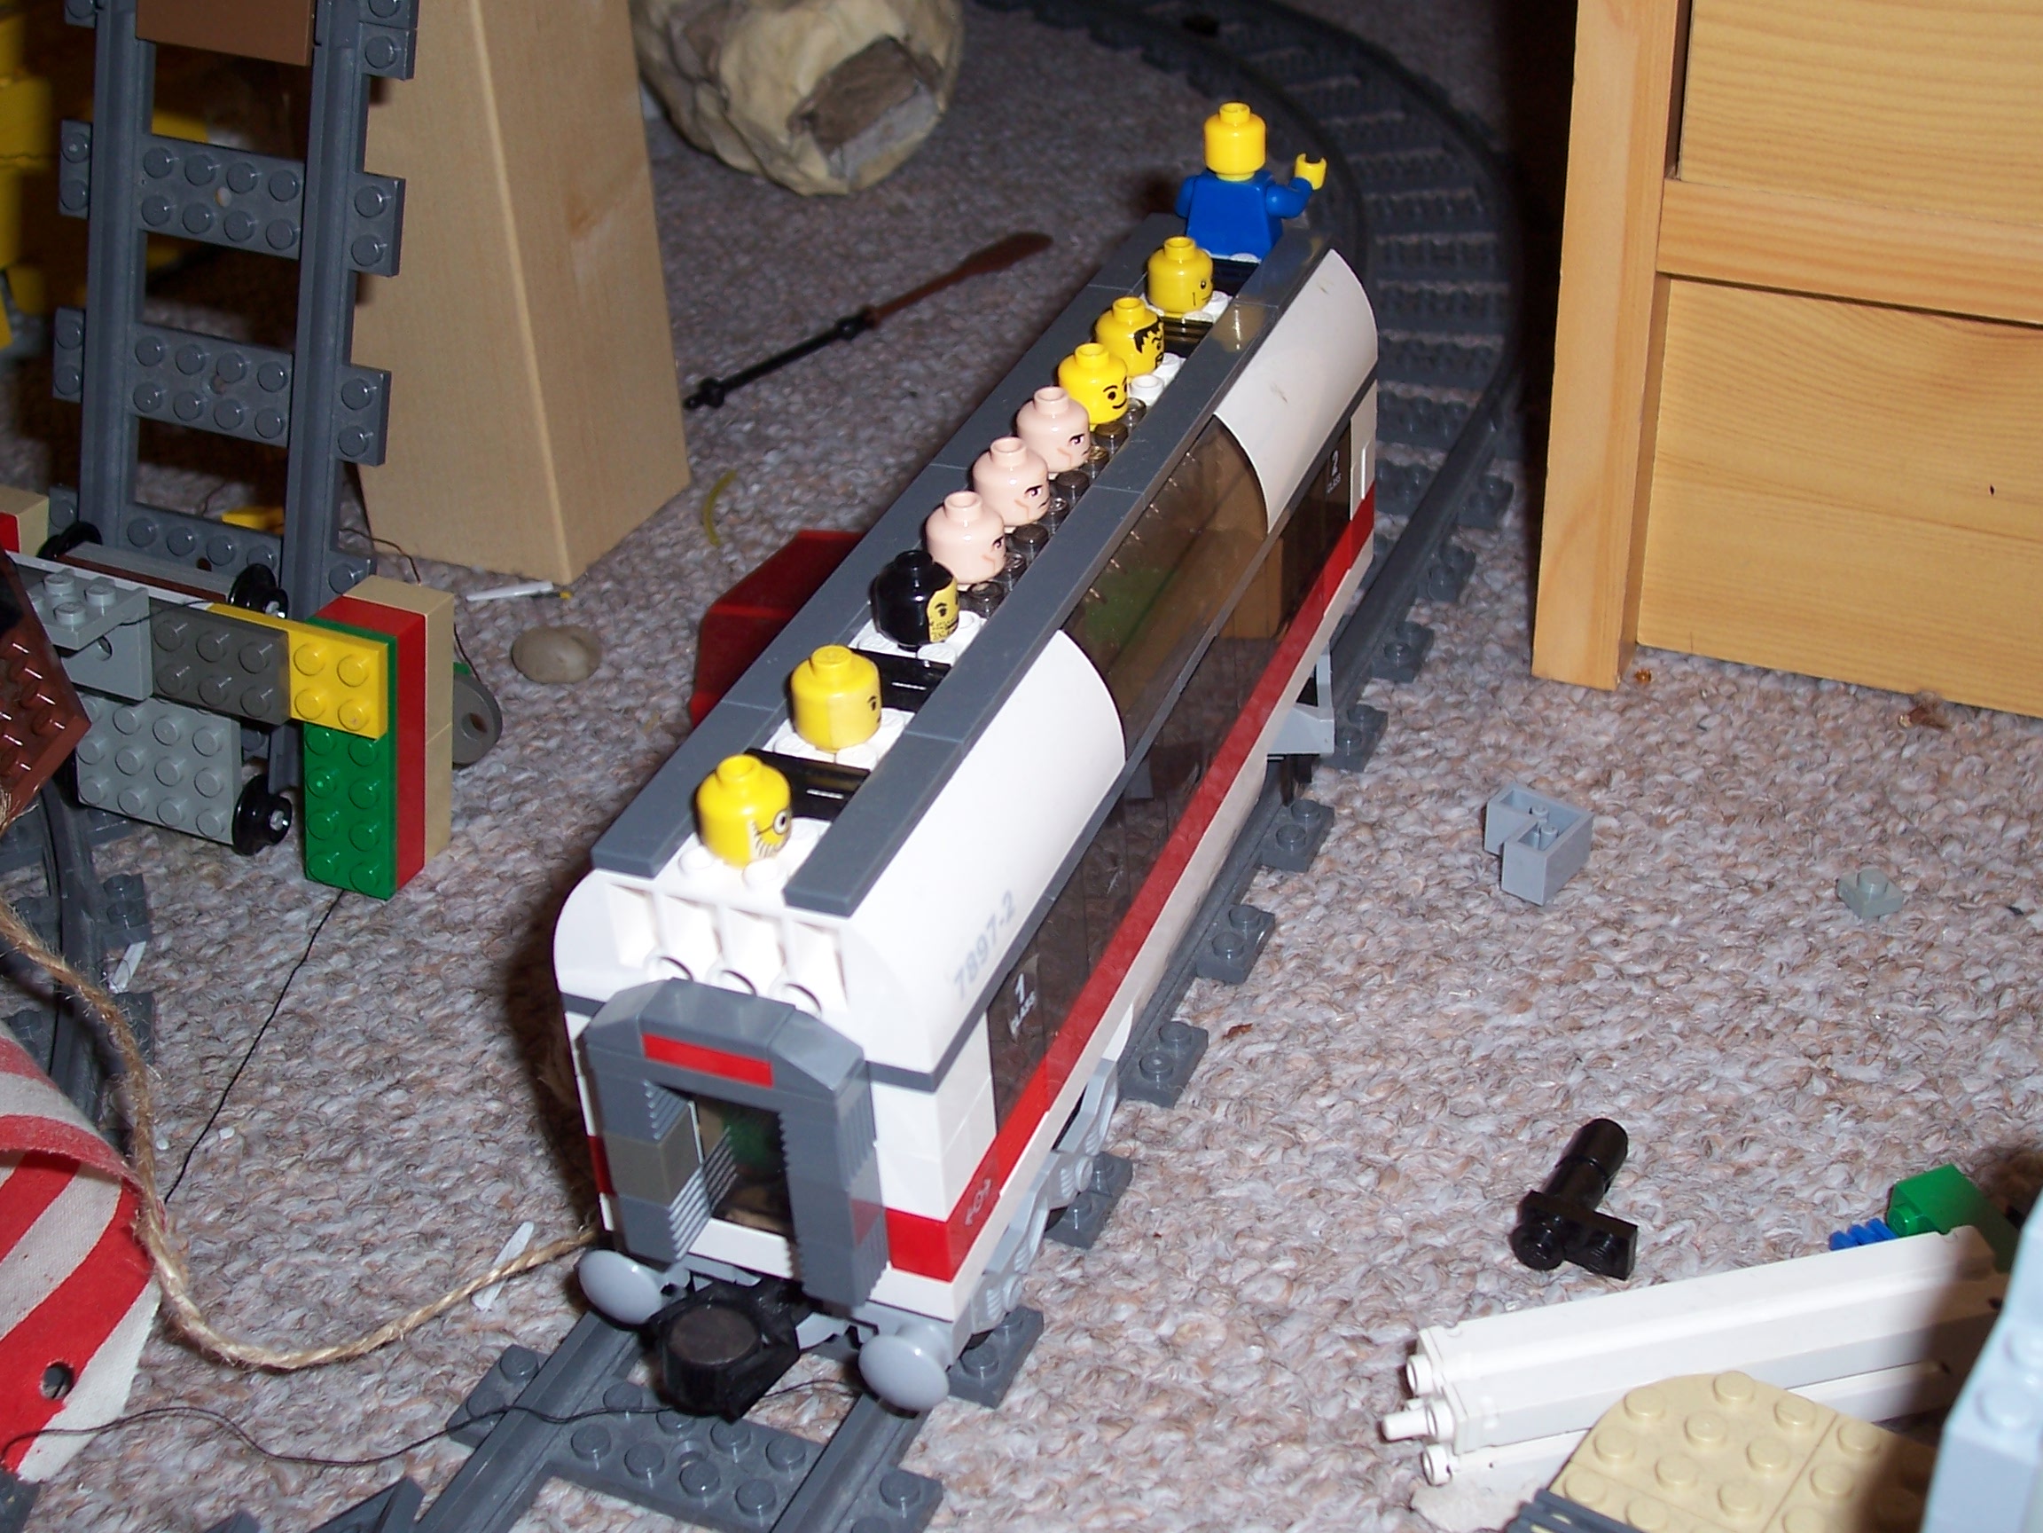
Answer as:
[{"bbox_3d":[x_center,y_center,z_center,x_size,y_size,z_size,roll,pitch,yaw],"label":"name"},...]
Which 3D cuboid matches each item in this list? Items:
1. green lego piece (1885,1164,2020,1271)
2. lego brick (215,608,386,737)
[{"bbox_3d":[0.133,0.068,0.343,0.011,0.008,0.028,-14,36,-17],"label":"green lego piece"},{"bbox_3d":[-0.120,-0.016,0.411,0.032,0.016,0.005,13,27,12],"label":"lego brick"}]

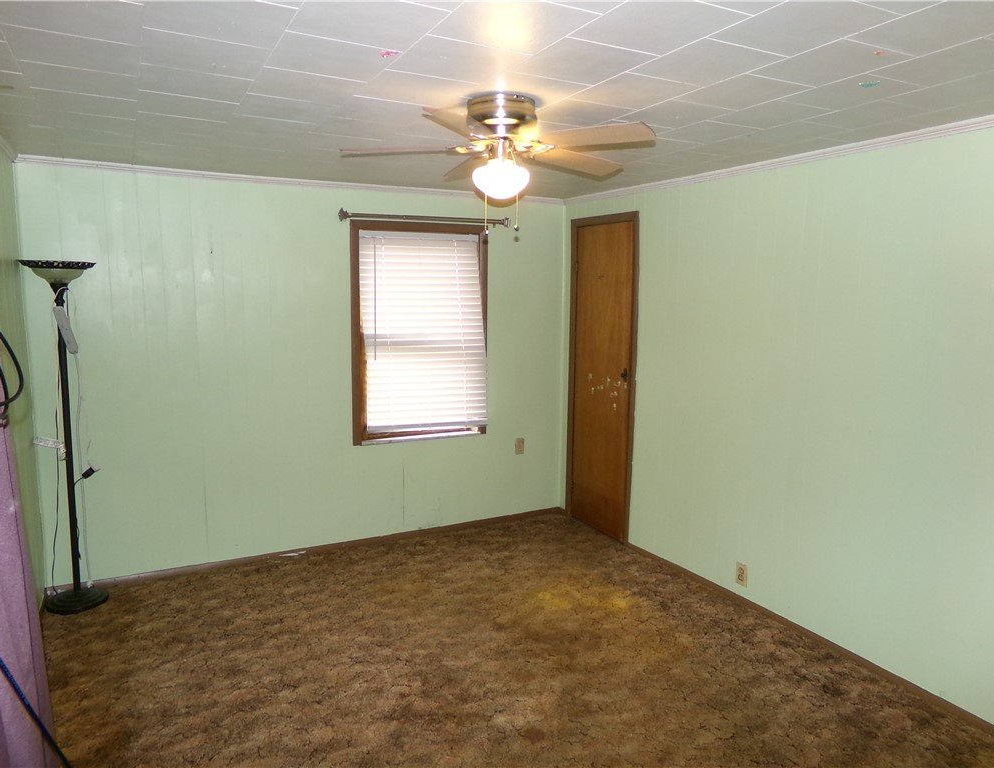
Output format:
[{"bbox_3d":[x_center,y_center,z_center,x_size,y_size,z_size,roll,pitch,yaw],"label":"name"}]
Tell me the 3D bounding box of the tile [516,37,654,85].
[{"bbox_3d":[0.230,-0.887,1.951,0.306,0.020,0.311,-3,8,-28],"label":"tile"}]

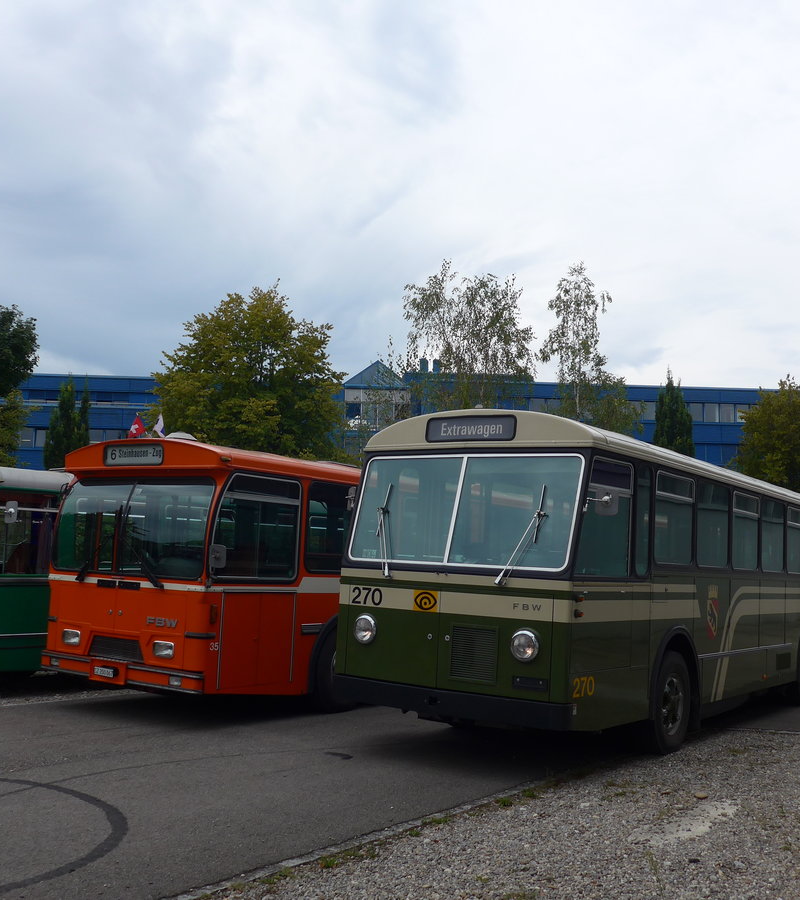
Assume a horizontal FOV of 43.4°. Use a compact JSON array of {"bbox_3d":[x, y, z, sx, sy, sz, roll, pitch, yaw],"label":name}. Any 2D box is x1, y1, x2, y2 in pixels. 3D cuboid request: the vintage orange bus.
[{"bbox_3d":[0.615,2.056,15.748,2.520,2.970,12.500,-2,-8,35],"label":"vintage orange bus"}]

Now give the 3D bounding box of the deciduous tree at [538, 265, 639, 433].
[{"bbox_3d":[7.805,-0.915,42.309,4.232,14.290,4.232,1,-6,10],"label":"deciduous tree"}]

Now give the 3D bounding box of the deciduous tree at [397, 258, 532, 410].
[{"bbox_3d":[2.789,-1.046,42.305,5.764,14.190,5.764,2,-6,4],"label":"deciduous tree"}]

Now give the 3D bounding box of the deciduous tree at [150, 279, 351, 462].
[{"bbox_3d":[-5.749,-0.552,38.209,7.169,11.810,7.169,3,-6,-9],"label":"deciduous tree"}]

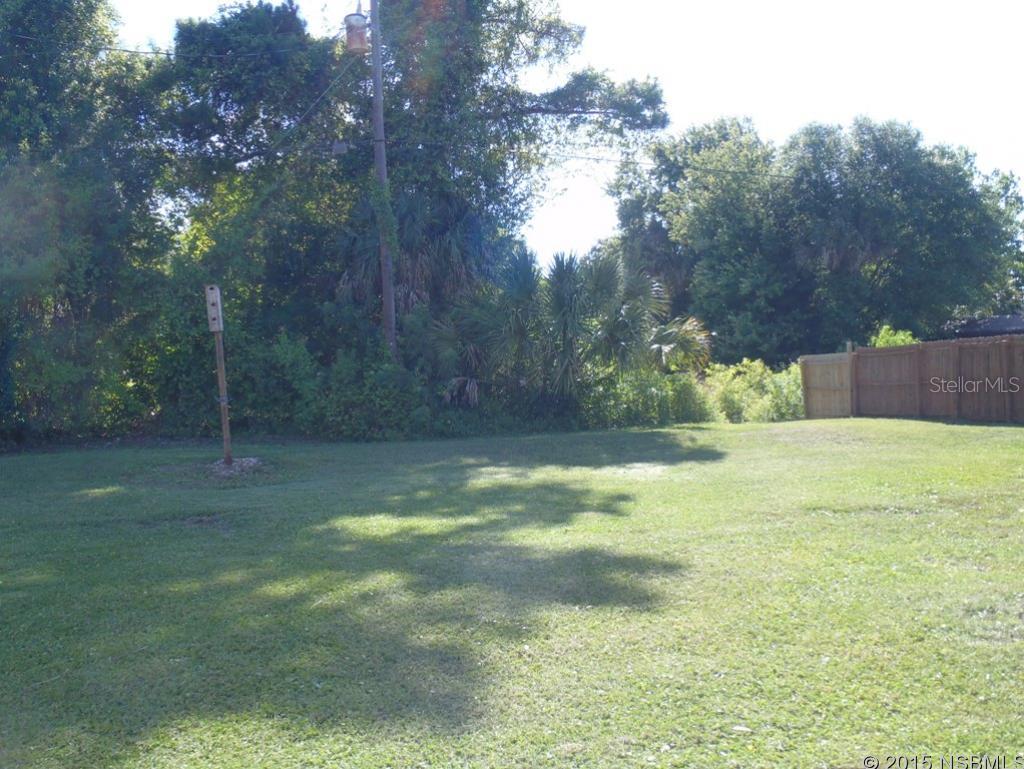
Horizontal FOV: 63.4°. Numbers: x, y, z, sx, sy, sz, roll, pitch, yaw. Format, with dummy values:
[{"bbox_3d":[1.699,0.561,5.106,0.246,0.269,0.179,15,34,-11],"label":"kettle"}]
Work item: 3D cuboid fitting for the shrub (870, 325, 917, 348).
[{"bbox_3d":[10.550,-0.470,22.800,1.600,2.350,1.600,-2,0,11],"label":"shrub"}]

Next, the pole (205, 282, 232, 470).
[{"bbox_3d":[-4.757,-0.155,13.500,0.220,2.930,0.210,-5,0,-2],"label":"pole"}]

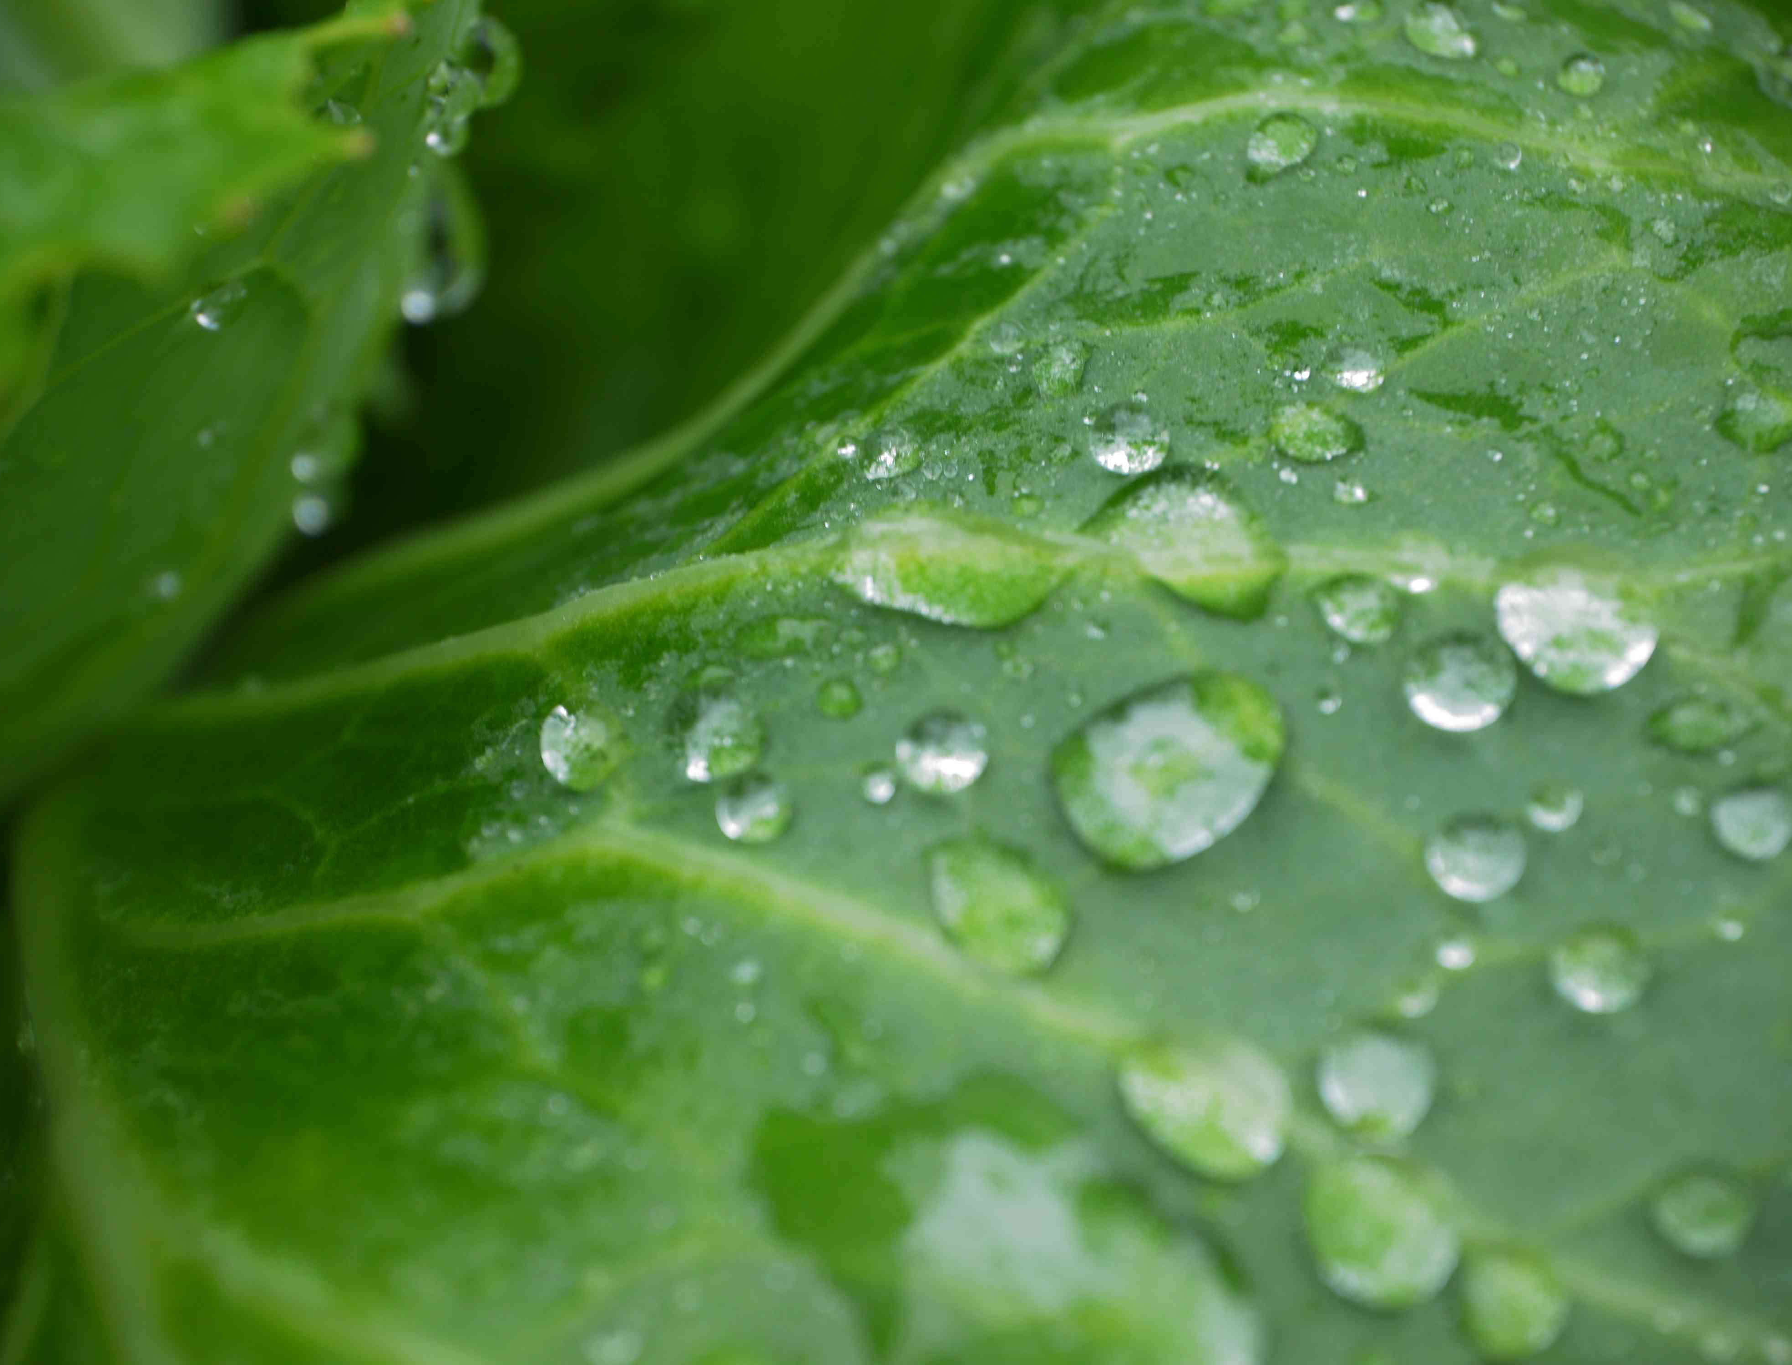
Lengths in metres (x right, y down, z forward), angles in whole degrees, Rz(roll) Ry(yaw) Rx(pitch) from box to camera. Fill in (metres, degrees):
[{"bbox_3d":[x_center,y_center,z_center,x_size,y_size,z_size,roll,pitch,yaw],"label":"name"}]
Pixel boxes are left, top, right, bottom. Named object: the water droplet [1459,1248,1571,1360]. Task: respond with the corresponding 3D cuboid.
[{"bbox_3d":[0.031,0.031,0.220,0.006,0.004,0.006,0,48,0],"label":"water droplet"}]

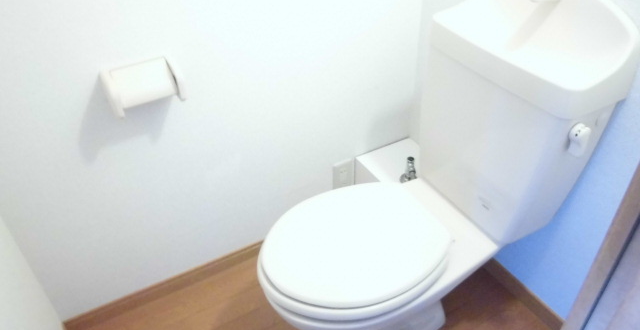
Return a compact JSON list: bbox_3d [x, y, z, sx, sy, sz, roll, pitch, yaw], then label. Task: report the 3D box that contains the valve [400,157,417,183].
[{"bbox_3d":[0.273,0.013,1.448,0.048,0.090,0.048,-20,41,-21],"label":"valve"}]

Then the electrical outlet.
[{"bbox_3d":[0.079,0.041,1.595,0.073,0.118,0.012,-20,41,-21],"label":"electrical outlet"}]

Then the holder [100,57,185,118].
[{"bbox_3d":[-0.382,-0.170,1.052,0.147,0.077,0.100,-20,41,-21],"label":"holder"}]

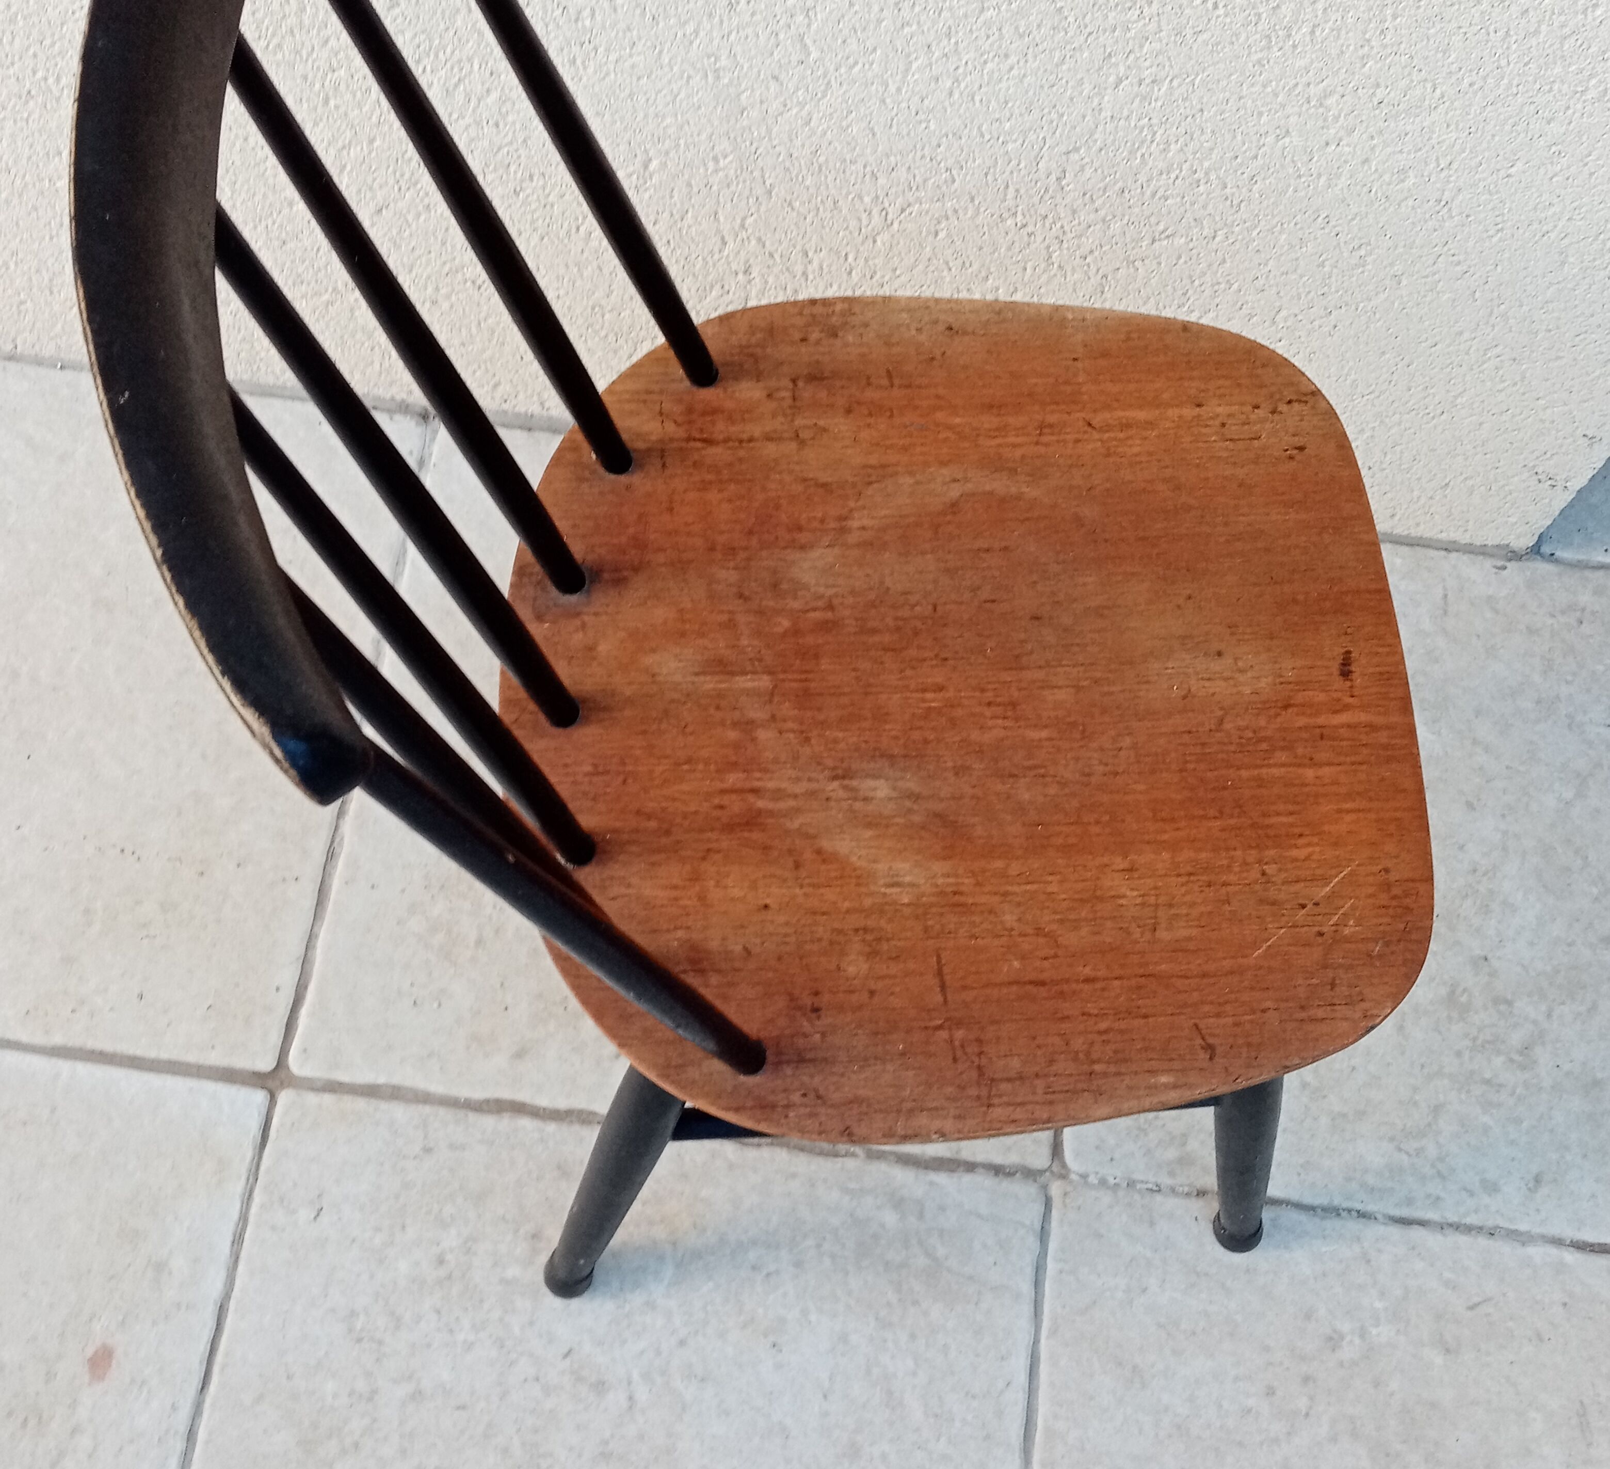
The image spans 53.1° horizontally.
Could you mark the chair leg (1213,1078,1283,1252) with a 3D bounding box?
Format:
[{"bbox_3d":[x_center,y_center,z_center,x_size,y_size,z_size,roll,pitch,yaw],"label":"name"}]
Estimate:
[{"bbox_3d":[0.240,0.208,0.872,0.036,0.430,0.036,-10,55,7],"label":"chair leg"}]

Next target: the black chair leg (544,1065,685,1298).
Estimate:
[{"bbox_3d":[-0.094,0.222,0.850,0.036,0.430,0.036,5,54,-15],"label":"black chair leg"}]

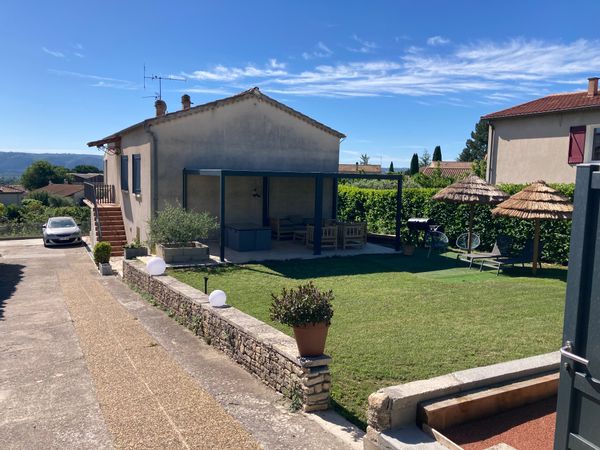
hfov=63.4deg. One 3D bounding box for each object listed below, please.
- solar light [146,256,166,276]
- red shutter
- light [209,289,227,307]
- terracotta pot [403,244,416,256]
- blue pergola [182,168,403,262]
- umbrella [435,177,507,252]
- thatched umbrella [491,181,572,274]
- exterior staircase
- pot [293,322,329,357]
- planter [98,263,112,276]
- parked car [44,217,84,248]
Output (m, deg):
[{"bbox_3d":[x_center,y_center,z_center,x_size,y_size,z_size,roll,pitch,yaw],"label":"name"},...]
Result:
[{"bbox_3d":[-3.232,0.935,10.932,0.410,0.410,0.410,-2,7,-28],"label":"solar light"},{"bbox_3d":[10.117,-2.900,17.700,0.040,1.350,0.610,-1,7,-24],"label":"red shutter"},{"bbox_3d":[-1.356,1.196,7.974,0.290,0.290,0.290,-2,7,-28],"label":"light"},{"bbox_3d":[3.472,0.774,15.347,0.380,0.360,0.380,1,6,0],"label":"terracotta pot"},{"bbox_3d":[-0.315,-0.506,16.041,6.136,2.450,3.867,-2,7,-28],"label":"blue pergola"},{"bbox_3d":[5.204,-0.169,14.638,2.130,2.470,2.130,-2,7,-28],"label":"umbrella"},{"bbox_3d":[6.244,0.087,12.734,2.130,2.410,2.130,-2,7,-28],"label":"thatched umbrella"},{"bbox_3d":[-8.096,0.255,20.816,1.100,1.861,2.766,-2,7,-28],"label":"exterior staircase"},{"bbox_3d":[0.141,1.281,5.421,0.385,0.350,0.385,1,6,0],"label":"pot"},{"bbox_3d":[-5.553,1.268,13.895,0.310,0.320,0.310,-2,7,-28],"label":"planter"},{"bbox_3d":[-13.863,0.308,28.119,1.840,1.480,4.450,-2,3,-29],"label":"parked car"}]

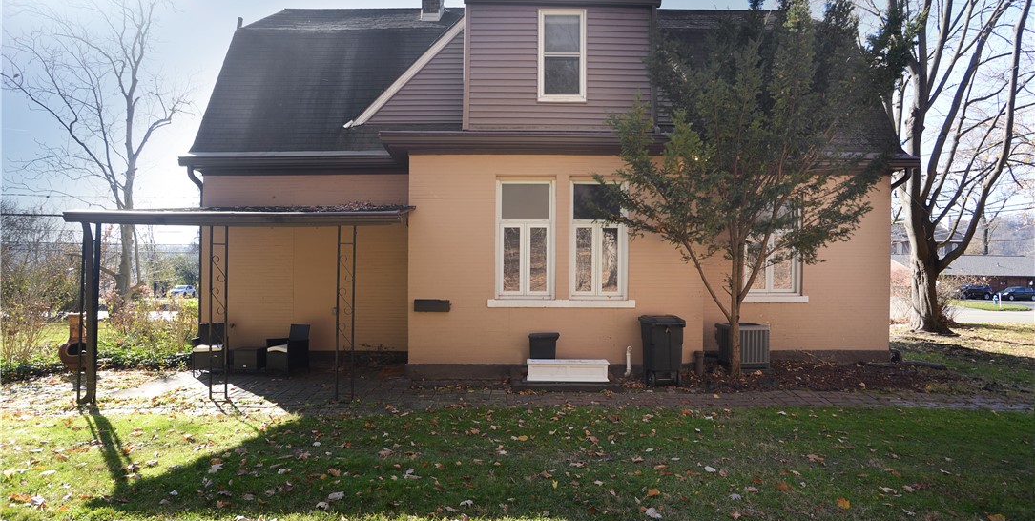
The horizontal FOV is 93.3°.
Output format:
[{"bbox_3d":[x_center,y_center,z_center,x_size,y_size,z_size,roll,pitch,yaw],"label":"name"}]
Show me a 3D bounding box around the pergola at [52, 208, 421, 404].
[{"bbox_3d":[-3.900,0.450,8.000,4.450,3.000,3.000,0,-1,0],"label":"pergola"}]

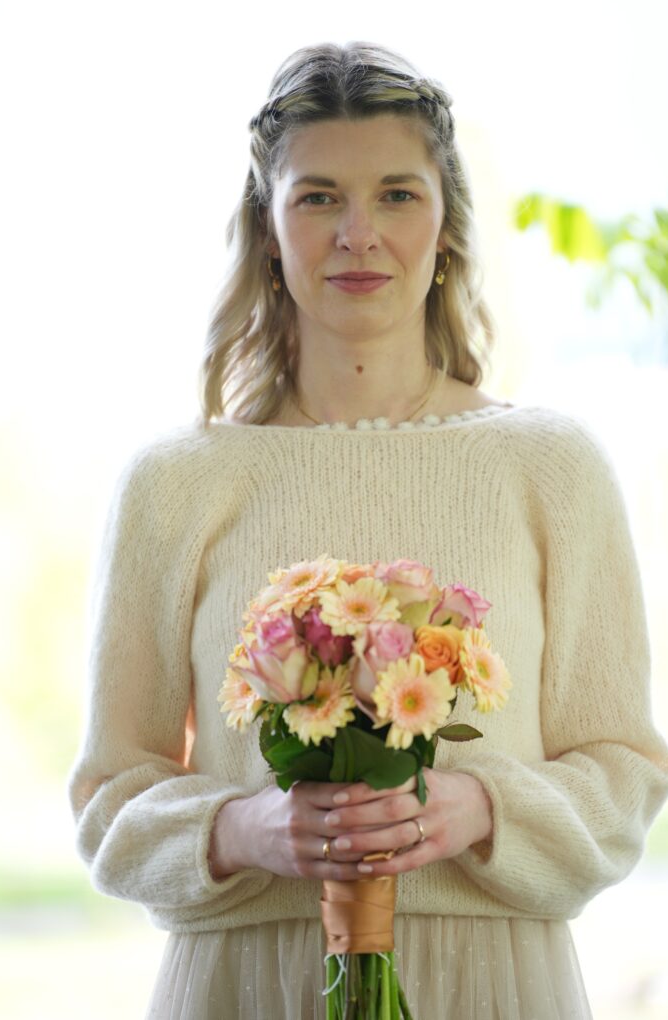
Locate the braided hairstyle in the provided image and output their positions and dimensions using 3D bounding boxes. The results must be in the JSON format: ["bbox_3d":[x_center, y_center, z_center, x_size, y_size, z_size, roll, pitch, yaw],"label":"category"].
[{"bbox_3d":[0.011,-0.221,2.850,0.236,0.305,0.215,-1,1,0],"label":"braided hairstyle"}]

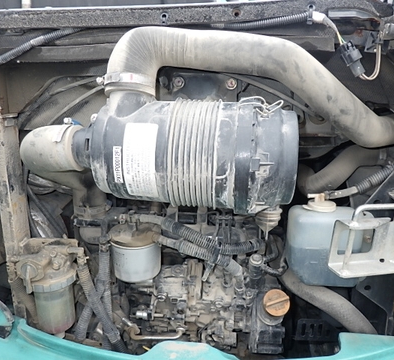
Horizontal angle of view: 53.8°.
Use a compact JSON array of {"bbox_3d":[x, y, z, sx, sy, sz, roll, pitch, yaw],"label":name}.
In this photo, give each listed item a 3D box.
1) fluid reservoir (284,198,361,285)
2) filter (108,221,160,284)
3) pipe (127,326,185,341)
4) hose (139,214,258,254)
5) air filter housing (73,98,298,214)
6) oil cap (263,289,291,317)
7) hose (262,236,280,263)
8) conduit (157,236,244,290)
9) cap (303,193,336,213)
[{"bbox_3d":[0.226,0.110,0.695,0.115,0.146,0.085,2,15,7],"label":"fluid reservoir"},{"bbox_3d":[-0.104,0.121,0.655,0.082,0.086,0.082,2,15,7],"label":"filter"},{"bbox_3d":[-0.075,0.285,0.720,0.105,0.022,0.028,2,15,7],"label":"pipe"},{"bbox_3d":[0.004,0.094,0.670,0.208,0.058,0.045,2,15,7],"label":"hose"},{"bbox_3d":[-0.019,-0.039,0.640,0.345,0.176,0.172,2,15,7],"label":"air filter housing"},{"bbox_3d":[0.143,0.218,0.690,0.048,0.024,0.048,8,56,5],"label":"oil cap"},{"bbox_3d":[0.131,0.123,0.690,0.030,0.042,0.030,2,15,7],"label":"hose"},{"bbox_3d":[0.004,0.142,0.675,0.145,0.085,0.045,2,15,7],"label":"conduit"},{"bbox_3d":[0.219,0.042,0.695,0.053,0.028,0.050,2,15,7],"label":"cap"}]

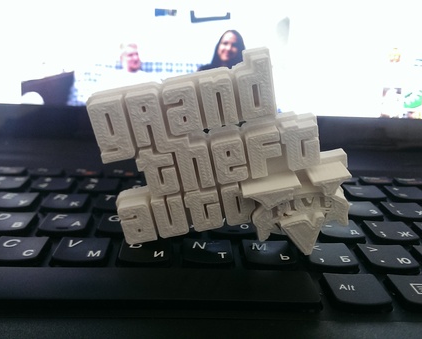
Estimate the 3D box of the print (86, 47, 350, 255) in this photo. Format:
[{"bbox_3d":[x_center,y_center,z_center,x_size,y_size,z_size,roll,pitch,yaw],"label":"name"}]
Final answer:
[{"bbox_3d":[0.005,-0.001,0.130,0.071,0.061,0.013,-10,24,1],"label":"print"}]

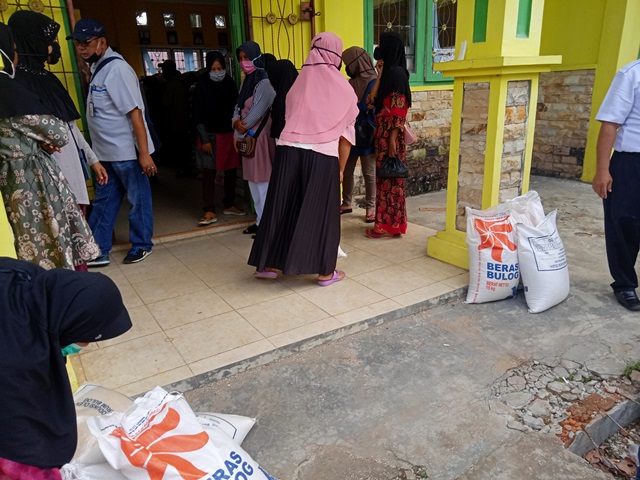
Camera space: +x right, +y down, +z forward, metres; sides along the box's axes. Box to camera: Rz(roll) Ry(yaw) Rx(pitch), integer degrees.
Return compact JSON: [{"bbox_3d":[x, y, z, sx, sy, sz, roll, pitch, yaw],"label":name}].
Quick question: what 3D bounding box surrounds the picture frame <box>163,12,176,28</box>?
[{"bbox_3d":[-3.169,-4.617,10.121,0.255,0.280,0.040,-13,20,-30],"label":"picture frame"}]

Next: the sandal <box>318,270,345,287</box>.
[{"bbox_3d":[0.081,0.226,3.114,0.090,0.065,0.235,14,23,42],"label":"sandal"}]

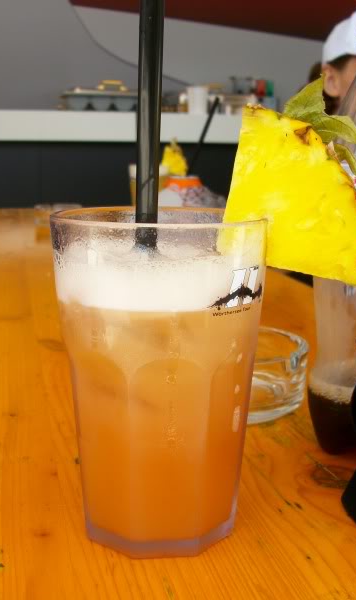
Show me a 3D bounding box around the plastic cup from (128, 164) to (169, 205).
[{"bbox_3d":[-0.062,-0.224,1.668,0.085,0.131,0.085,0,11,0],"label":"plastic cup"}]

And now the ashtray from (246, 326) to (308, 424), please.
[{"bbox_3d":[0.025,0.045,0.501,0.112,0.036,0.112,0,11,0],"label":"ashtray"}]

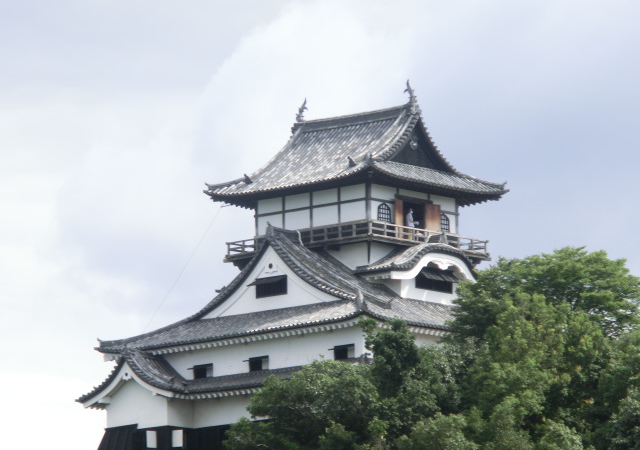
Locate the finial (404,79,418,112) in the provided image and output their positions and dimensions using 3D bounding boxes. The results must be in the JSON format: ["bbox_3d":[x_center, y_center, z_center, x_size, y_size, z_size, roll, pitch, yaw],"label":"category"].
[{"bbox_3d":[4.543,-6.380,275.385,0.650,1.598,0.400,-9,-13,41],"label":"finial"}]

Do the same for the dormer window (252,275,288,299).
[{"bbox_3d":[-2.377,3.018,270.493,2.084,0.956,0.300,-9,-13,41],"label":"dormer window"}]

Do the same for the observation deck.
[{"bbox_3d":[1.879,1.398,276.602,9.603,1.043,8.774,-9,-13,41],"label":"observation deck"}]

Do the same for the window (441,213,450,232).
[{"bbox_3d":[6.186,-0.062,276.057,0.120,1.007,0.916,-9,-13,41],"label":"window"}]

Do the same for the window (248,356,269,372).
[{"bbox_3d":[-2.952,6.760,269.272,1.307,0.690,0.200,-9,-13,41],"label":"window"}]

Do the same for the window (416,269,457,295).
[{"bbox_3d":[5.693,2.763,272.599,0.350,0.988,2.797,-9,-13,41],"label":"window"}]

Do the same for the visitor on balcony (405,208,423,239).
[{"bbox_3d":[4.519,0.025,273.228,0.420,1.750,0.500,-4,-10,21],"label":"visitor on balcony"}]

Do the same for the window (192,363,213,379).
[{"bbox_3d":[-5.692,7.191,271.711,1.277,0.692,0.200,-9,-13,41],"label":"window"}]

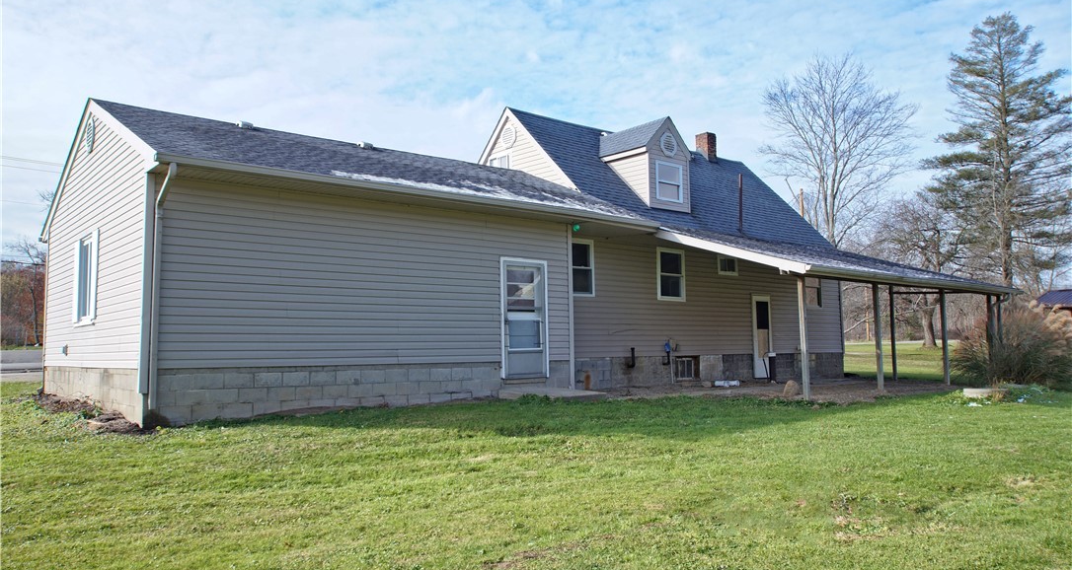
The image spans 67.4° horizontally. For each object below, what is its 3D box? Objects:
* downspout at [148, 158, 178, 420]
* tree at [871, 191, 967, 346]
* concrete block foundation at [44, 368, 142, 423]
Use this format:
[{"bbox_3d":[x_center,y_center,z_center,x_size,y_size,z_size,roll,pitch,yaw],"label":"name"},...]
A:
[{"bbox_3d":[-4.712,0.039,10.155,0.090,3.080,0.700,3,-6,-39],"label":"downspout"},{"bbox_3d":[23.872,-0.983,50.000,6.100,9.700,6.000,-3,-5,26],"label":"tree"},{"bbox_3d":[-7.438,1.746,13.359,0.200,0.730,7.980,3,-6,-39],"label":"concrete block foundation"}]

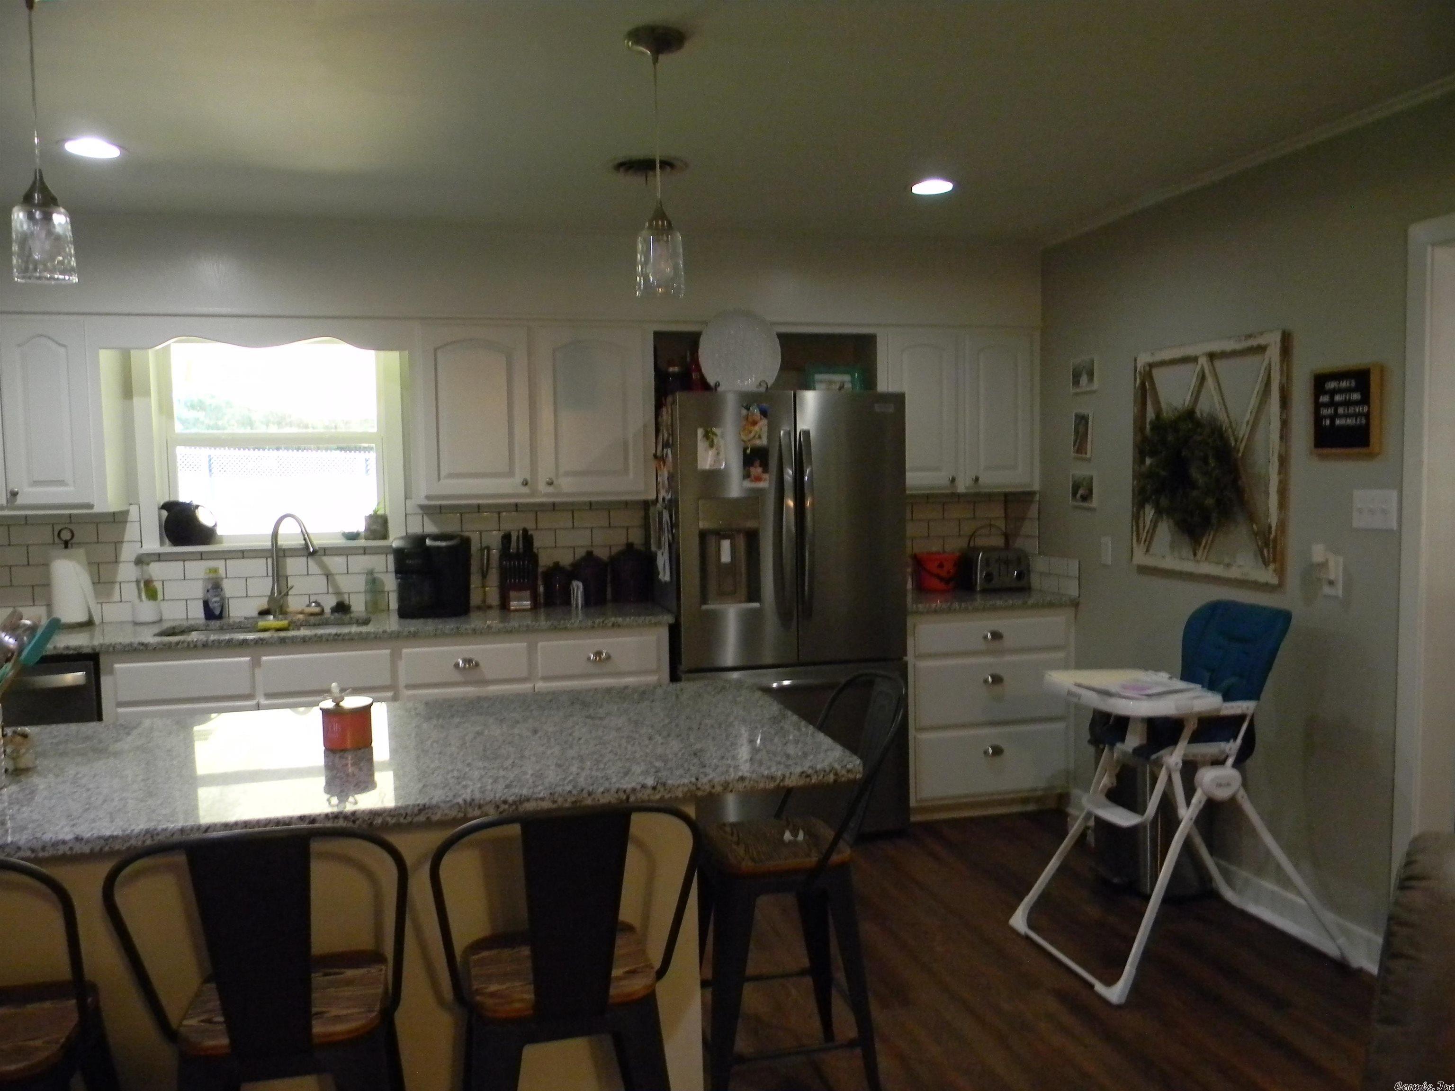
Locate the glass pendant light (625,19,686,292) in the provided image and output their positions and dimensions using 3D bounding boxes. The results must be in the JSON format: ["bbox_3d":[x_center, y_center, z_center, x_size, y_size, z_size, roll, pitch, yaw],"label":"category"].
[{"bbox_3d":[-0.157,-0.857,2.658,0.130,0.580,0.130,-2,4,-13],"label":"glass pendant light"}]

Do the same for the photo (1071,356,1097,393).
[{"bbox_3d":[1.439,-0.688,4.744,0.016,0.138,0.183,-2,3,-13],"label":"photo"}]

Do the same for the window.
[{"bbox_3d":[-1.832,-0.435,4.755,0.860,0.835,0.110,-2,3,-13],"label":"window"}]

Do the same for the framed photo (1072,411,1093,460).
[{"bbox_3d":[1.450,-0.455,4.794,0.017,0.186,0.136,-2,4,-13],"label":"framed photo"}]

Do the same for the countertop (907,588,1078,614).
[{"bbox_3d":[1.005,0.229,5.090,0.761,0.035,0.652,-2,3,-13],"label":"countertop"}]

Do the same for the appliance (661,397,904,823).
[{"bbox_3d":[0.192,0.275,4.845,0.912,1.763,0.735,-2,4,-13],"label":"appliance"}]

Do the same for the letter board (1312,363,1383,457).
[{"bbox_3d":[1.784,-0.387,3.394,0.022,0.255,0.251,-2,4,-13],"label":"letter board"}]

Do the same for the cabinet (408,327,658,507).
[{"bbox_3d":[-0.788,-0.532,4.784,0.950,0.707,0.345,-2,3,-13],"label":"cabinet"}]

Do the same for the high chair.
[{"bbox_3d":[1.355,0.699,3.535,0.820,1.043,0.600,-2,4,-13],"label":"high chair"}]

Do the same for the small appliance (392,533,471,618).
[{"bbox_3d":[-1.172,0.114,4.698,0.287,0.323,0.300,-2,3,-13],"label":"small appliance"}]

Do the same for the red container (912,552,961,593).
[{"bbox_3d":[0.945,0.119,5.288,0.204,0.164,0.204,-1,4,0],"label":"red container"}]

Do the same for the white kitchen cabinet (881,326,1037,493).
[{"bbox_3d":[0.968,-0.594,5.224,0.746,0.712,0.325,-2,4,-13],"label":"white kitchen cabinet"}]

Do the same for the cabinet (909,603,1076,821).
[{"bbox_3d":[1.024,0.684,5.159,0.728,0.883,0.620,-2,4,-13],"label":"cabinet"}]

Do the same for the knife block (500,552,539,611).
[{"bbox_3d":[-0.860,0.132,4.843,0.150,0.242,0.180,-2,4,-13],"label":"knife block"}]

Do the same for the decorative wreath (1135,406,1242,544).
[{"bbox_3d":[1.536,-0.238,3.922,0.150,0.456,0.450,-2,3,-13],"label":"decorative wreath"}]

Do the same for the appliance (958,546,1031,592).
[{"bbox_3d":[1.203,0.095,5.351,0.257,0.195,0.245,-2,4,-13],"label":"appliance"}]

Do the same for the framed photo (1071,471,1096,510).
[{"bbox_3d":[1.447,-0.230,4.776,0.016,0.139,0.183,-2,3,-13],"label":"framed photo"}]

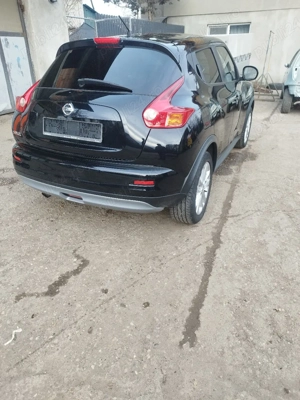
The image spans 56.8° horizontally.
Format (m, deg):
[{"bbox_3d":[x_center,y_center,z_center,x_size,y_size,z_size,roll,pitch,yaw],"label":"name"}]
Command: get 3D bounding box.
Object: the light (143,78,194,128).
[{"bbox_3d":[0.152,-0.647,1.861,0.300,0.320,0.310,13,30,23],"label":"light"}]

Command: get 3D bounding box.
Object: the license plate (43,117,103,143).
[{"bbox_3d":[-0.564,-0.508,2.015,0.530,0.130,0.025,13,20,23],"label":"license plate"}]

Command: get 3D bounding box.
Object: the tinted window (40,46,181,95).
[{"bbox_3d":[-0.406,-0.981,2.132,1.200,0.120,0.450,13,70,23],"label":"tinted window"}]

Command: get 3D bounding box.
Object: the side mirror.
[{"bbox_3d":[1.210,-1.528,3.319,0.230,0.180,0.130,13,30,23],"label":"side mirror"}]

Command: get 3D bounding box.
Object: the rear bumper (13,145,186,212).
[{"bbox_3d":[-0.518,-0.232,2.268,1.680,0.430,0.420,13,30,23],"label":"rear bumper"}]

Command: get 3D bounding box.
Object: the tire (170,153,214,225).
[{"bbox_3d":[0.402,-0.128,2.499,0.220,0.665,0.665,13,30,23],"label":"tire"}]

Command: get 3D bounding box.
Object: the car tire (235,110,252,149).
[{"bbox_3d":[1.506,-1.156,4.530,0.220,0.665,0.665,13,30,23],"label":"car tire"}]

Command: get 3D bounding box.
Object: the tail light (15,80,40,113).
[{"bbox_3d":[-1.063,-0.923,2.382,0.300,0.320,0.310,13,30,23],"label":"tail light"}]

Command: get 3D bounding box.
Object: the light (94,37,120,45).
[{"bbox_3d":[-0.325,-1.216,2.119,0.270,0.055,0.060,13,30,23],"label":"light"}]

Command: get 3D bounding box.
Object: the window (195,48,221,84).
[{"bbox_3d":[0.528,-1.199,2.498,0.050,0.320,0.740,-4,22,30],"label":"window"}]

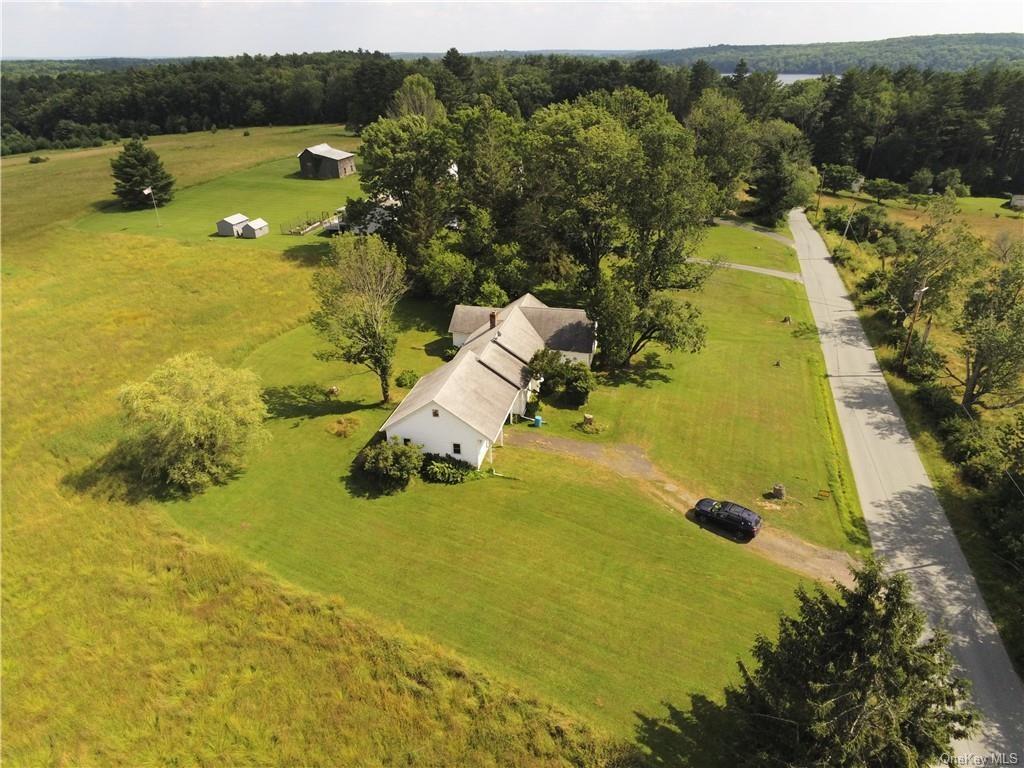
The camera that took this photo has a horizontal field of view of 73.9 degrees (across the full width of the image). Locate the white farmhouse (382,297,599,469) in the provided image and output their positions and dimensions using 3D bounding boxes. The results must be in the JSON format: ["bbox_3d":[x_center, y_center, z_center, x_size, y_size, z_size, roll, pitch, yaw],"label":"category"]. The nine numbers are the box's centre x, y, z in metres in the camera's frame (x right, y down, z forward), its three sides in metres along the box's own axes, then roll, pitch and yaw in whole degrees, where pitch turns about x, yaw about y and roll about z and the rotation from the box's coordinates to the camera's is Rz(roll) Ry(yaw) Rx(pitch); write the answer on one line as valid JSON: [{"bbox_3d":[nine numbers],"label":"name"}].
[{"bbox_3d":[-0.970,-2.010,71.950,17.600,6.700,30.700,6,27,13],"label":"white farmhouse"}]

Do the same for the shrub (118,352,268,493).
[{"bbox_3d":[-26.266,2.918,56.682,11.240,10.380,11.240,0,26,0],"label":"shrub"}]

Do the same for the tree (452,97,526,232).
[{"bbox_3d":[-3.860,-33.570,113.770,11.920,26.760,11.920,-1,26,-2],"label":"tree"}]

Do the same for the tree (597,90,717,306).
[{"bbox_3d":[18.020,-22.230,87.150,15.150,28.680,15.150,5,26,11],"label":"tree"}]

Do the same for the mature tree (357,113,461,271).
[{"bbox_3d":[-16.370,-29.870,108.840,15.840,24.680,15.840,-4,26,-7],"label":"mature tree"}]

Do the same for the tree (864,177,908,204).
[{"bbox_3d":[93.962,-48.720,171.764,9.820,6.720,9.820,0,26,0],"label":"tree"}]

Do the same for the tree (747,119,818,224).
[{"bbox_3d":[58.899,-46.186,148.627,14.200,22.080,14.200,0,26,0],"label":"tree"}]

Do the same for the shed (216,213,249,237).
[{"bbox_3d":[-54.200,-30.950,132.500,3.600,3.250,5.050,7,27,14],"label":"shed"}]

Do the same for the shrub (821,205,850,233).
[{"bbox_3d":[68.318,-34.960,143.752,5.700,5.590,5.700,0,26,0],"label":"shrub"}]

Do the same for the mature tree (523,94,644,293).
[{"bbox_3d":[9.927,-25.249,95.803,16.333,26.400,16.000,3,26,5],"label":"mature tree"}]

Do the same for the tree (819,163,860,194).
[{"bbox_3d":[83.773,-52.591,174.043,10.743,7.806,10.743,11,28,22],"label":"tree"}]

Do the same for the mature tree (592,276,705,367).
[{"bbox_3d":[15.481,-6.824,77.626,12.540,10.100,10.500,0,26,0],"label":"mature tree"}]

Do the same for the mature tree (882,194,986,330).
[{"bbox_3d":[50.663,-13.535,82.261,10.500,18.690,10.500,0,26,0],"label":"mature tree"}]

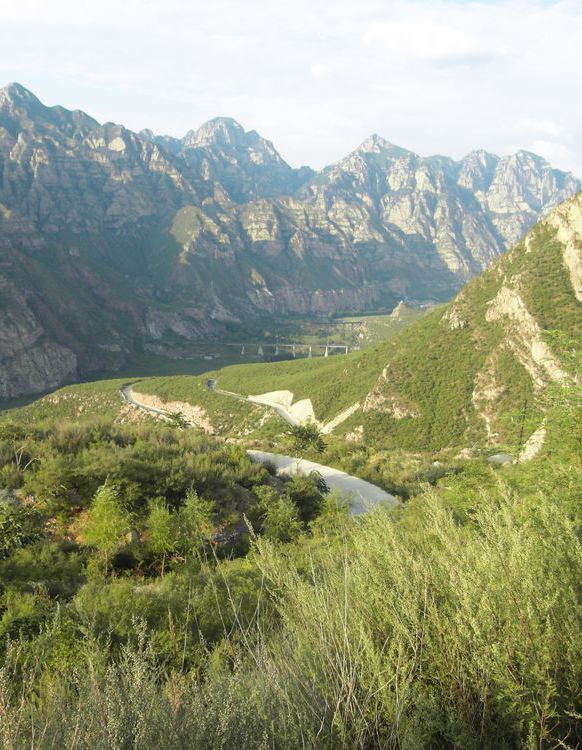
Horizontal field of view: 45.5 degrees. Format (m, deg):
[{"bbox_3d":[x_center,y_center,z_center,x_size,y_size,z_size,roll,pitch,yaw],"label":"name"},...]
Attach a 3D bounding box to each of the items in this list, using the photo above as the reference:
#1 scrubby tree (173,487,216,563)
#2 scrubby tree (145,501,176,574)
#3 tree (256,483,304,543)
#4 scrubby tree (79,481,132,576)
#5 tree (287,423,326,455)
[{"bbox_3d":[-2.923,4.528,21.000,1.272,2.199,1.209,0,8,0],"label":"scrubby tree"},{"bbox_3d":[-3.859,4.805,20.500,0.887,2.280,0.843,0,8,0],"label":"scrubby tree"},{"bbox_3d":[-0.398,4.794,24.000,1.662,1.948,1.579,0,8,0],"label":"tree"},{"bbox_3d":[-5.351,4.428,20.000,1.500,2.815,1.425,0,8,0],"label":"scrubby tree"},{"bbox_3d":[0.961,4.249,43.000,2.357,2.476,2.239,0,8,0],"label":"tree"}]

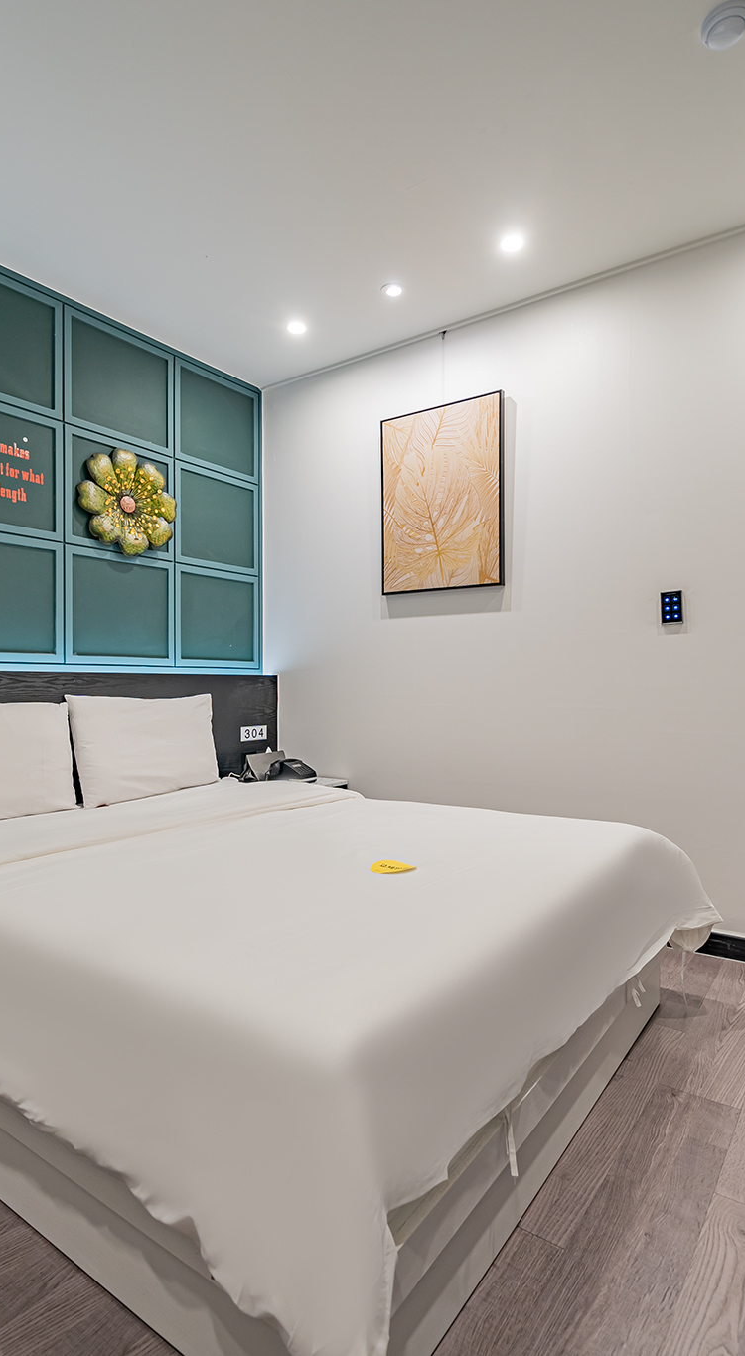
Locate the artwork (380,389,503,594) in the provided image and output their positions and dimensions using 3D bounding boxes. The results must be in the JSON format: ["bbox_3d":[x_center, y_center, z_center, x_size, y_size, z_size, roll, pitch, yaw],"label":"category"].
[{"bbox_3d":[0.303,-0.792,3.018,0.600,0.810,0.037,0,0,35],"label":"artwork"}]

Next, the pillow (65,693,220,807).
[{"bbox_3d":[-0.920,0.276,2.839,0.150,0.440,0.700,-13,-8,35],"label":"pillow"}]

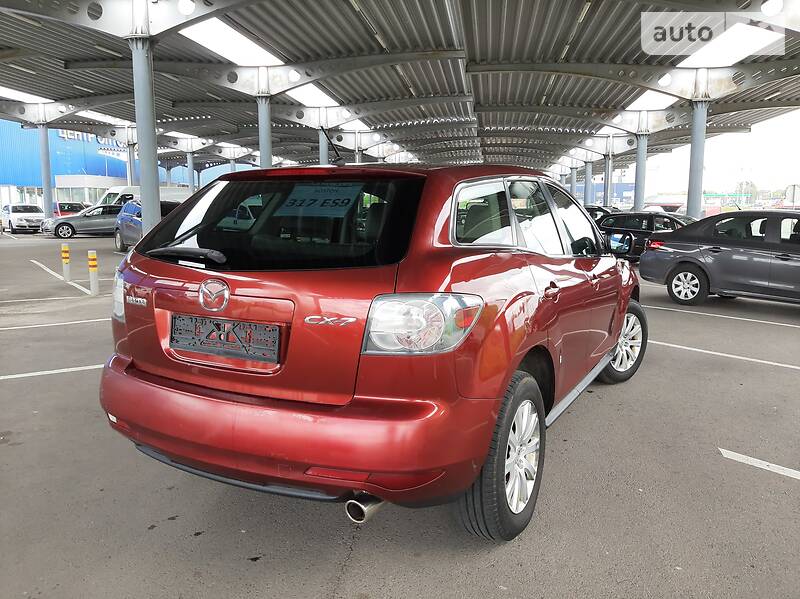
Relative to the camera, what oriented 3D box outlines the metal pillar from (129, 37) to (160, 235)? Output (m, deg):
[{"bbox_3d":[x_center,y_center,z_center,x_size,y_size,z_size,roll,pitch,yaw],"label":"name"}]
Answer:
[{"bbox_3d":[-5.156,-2.845,12.325,0.390,4.730,0.390,2,8,8],"label":"metal pillar"}]

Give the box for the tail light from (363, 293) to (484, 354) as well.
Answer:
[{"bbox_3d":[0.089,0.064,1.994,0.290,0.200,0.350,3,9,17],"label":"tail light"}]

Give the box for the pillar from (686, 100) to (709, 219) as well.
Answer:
[{"bbox_3d":[8.924,-3.487,18.028,0.390,4.730,0.390,2,8,8],"label":"pillar"}]

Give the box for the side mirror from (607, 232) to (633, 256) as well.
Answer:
[{"bbox_3d":[1.515,-0.375,4.123,0.210,0.175,0.120,5,9,29],"label":"side mirror"}]

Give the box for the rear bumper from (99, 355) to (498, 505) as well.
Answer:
[{"bbox_3d":[-0.577,0.464,2.393,1.840,0.420,0.550,5,9,29],"label":"rear bumper"}]

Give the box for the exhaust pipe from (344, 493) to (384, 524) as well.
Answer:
[{"bbox_3d":[-0.106,0.712,2.124,0.090,0.090,0.200,5,9,29],"label":"exhaust pipe"}]

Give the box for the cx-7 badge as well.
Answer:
[{"bbox_3d":[-0.226,0.067,1.959,0.205,0.040,0.012,4,9,21],"label":"cx-7 badge"}]

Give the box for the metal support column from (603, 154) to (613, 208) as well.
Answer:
[{"bbox_3d":[10.979,-5.438,31.687,0.390,4.730,0.390,2,8,8],"label":"metal support column"}]

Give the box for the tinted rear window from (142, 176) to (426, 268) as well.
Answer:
[{"bbox_3d":[-0.502,-0.338,2.391,1.300,0.520,0.130,5,-33,29],"label":"tinted rear window"}]

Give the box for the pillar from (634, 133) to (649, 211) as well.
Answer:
[{"bbox_3d":[9.834,-4.421,24.559,0.390,4.730,0.390,2,8,8],"label":"pillar"}]

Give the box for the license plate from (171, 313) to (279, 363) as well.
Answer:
[{"bbox_3d":[-0.651,0.142,2.205,0.530,0.130,0.025,5,9,29],"label":"license plate"}]

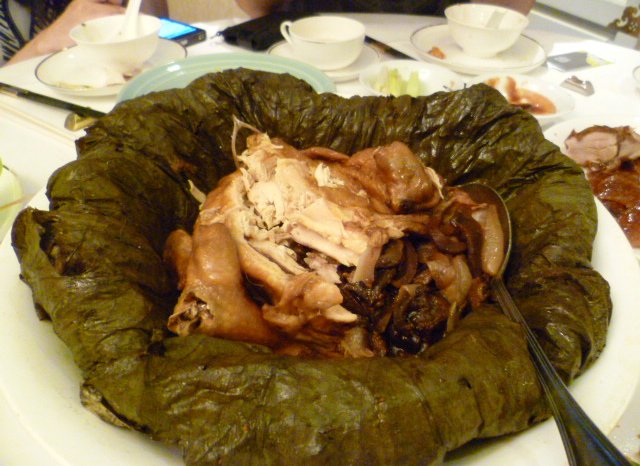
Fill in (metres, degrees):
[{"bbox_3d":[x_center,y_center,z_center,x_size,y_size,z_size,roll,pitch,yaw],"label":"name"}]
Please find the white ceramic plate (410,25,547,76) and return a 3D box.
[{"bbox_3d":[0.216,-0.250,0.716,0.178,0.022,0.178,1,40,-1],"label":"white ceramic plate"}]

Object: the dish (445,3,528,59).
[{"bbox_3d":[0.219,-0.266,0.698,0.109,0.051,0.109,1,40,0],"label":"dish"}]

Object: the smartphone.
[{"bbox_3d":[-0.233,-0.297,0.768,0.115,0.013,0.062,24,45,25],"label":"smartphone"}]

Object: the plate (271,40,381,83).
[{"bbox_3d":[0.005,-0.223,0.675,0.146,0.020,0.146,1,40,-1],"label":"plate"}]

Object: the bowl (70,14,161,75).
[{"bbox_3d":[-0.243,-0.226,0.639,0.105,0.051,0.105,1,40,-1],"label":"bowl"}]

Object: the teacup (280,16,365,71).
[{"bbox_3d":[0.003,-0.236,0.659,0.108,0.048,0.096,1,40,0],"label":"teacup"}]

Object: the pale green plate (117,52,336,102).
[{"bbox_3d":[-0.097,-0.137,0.559,0.229,0.031,0.229,1,40,-1],"label":"pale green plate"}]

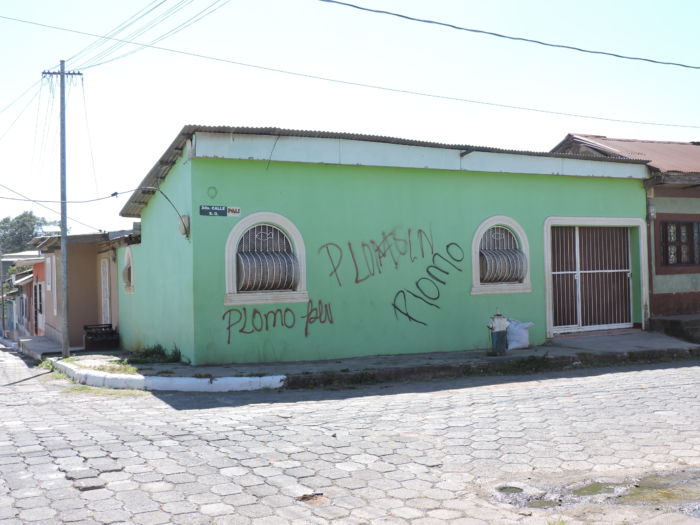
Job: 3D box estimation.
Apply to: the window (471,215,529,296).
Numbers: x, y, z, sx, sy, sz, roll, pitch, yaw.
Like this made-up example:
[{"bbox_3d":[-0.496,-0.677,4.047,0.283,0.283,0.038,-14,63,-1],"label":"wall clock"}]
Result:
[{"bbox_3d":[2.725,-0.139,14.716,1.360,1.420,0.240,-1,-1,-27],"label":"window"}]

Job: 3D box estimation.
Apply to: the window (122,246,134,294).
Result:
[{"bbox_3d":[-4.544,0.171,16.638,0.220,0.980,0.900,-1,-1,-25],"label":"window"}]

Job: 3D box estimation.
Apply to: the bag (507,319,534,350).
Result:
[{"bbox_3d":[3.069,1.300,14.602,0.460,0.560,0.280,-1,-1,-27],"label":"bag"}]

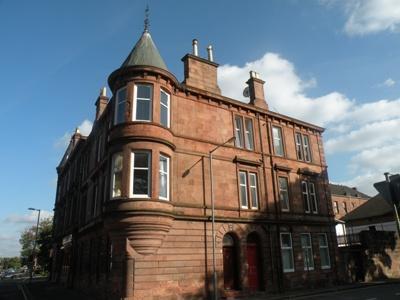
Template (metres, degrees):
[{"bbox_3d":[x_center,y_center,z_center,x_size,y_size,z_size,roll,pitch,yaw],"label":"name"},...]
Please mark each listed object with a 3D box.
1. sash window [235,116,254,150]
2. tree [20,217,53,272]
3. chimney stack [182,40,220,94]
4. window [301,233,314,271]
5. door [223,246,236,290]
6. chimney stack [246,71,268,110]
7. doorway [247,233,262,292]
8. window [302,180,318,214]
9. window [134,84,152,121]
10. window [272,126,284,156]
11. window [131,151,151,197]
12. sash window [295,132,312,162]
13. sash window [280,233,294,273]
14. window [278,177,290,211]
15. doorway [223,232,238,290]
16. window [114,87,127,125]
[{"bbox_3d":[2.596,-0.965,18.442,1.420,1.980,0.200,10,-21,-32],"label":"sash window"},{"bbox_3d":[-22.006,13.591,44.194,5.600,8.000,5.600,11,-23,-32],"label":"tree"},{"bbox_3d":[0.073,-4.687,18.213,2.300,3.250,0.650,10,-21,-32],"label":"chimney stack"},{"bbox_3d":[6.352,6.070,18.649,0.940,2.100,0.200,10,-21,-32],"label":"window"},{"bbox_3d":[1.405,6.246,16.456,1.000,2.124,0.100,11,-23,-32],"label":"door"},{"bbox_3d":[3.976,-3.977,21.765,1.266,2.707,0.720,11,-23,-32],"label":"chimney stack"},{"bbox_3d":[2.780,5.828,16.403,1.114,2.816,0.450,10,-21,-32],"label":"doorway"},{"bbox_3d":[7.544,3.298,21.421,1.350,2.123,0.150,11,-23,-32],"label":"window"},{"bbox_3d":[-2.806,-2.305,15.331,0.938,2.144,0.170,2,-19,-11],"label":"window"},{"bbox_3d":[4.955,-0.503,19.922,0.880,1.980,0.200,10,-21,-32],"label":"window"},{"bbox_3d":[-2.586,1.096,13.675,0.950,2.080,0.200,2,-18,-10],"label":"window"},{"bbox_3d":[7.527,-0.148,22.671,1.350,2.136,0.150,11,-23,-32],"label":"sash window"},{"bbox_3d":[4.926,5.829,17.740,0.940,2.100,0.200,10,-21,-32],"label":"sash window"},{"bbox_3d":[5.379,2.842,20.055,0.850,2.170,0.150,11,-23,-32],"label":"window"},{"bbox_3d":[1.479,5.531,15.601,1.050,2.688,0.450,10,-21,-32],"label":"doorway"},{"bbox_3d":[-3.888,-2.205,15.527,0.938,2.144,0.170,-14,-22,31],"label":"window"}]

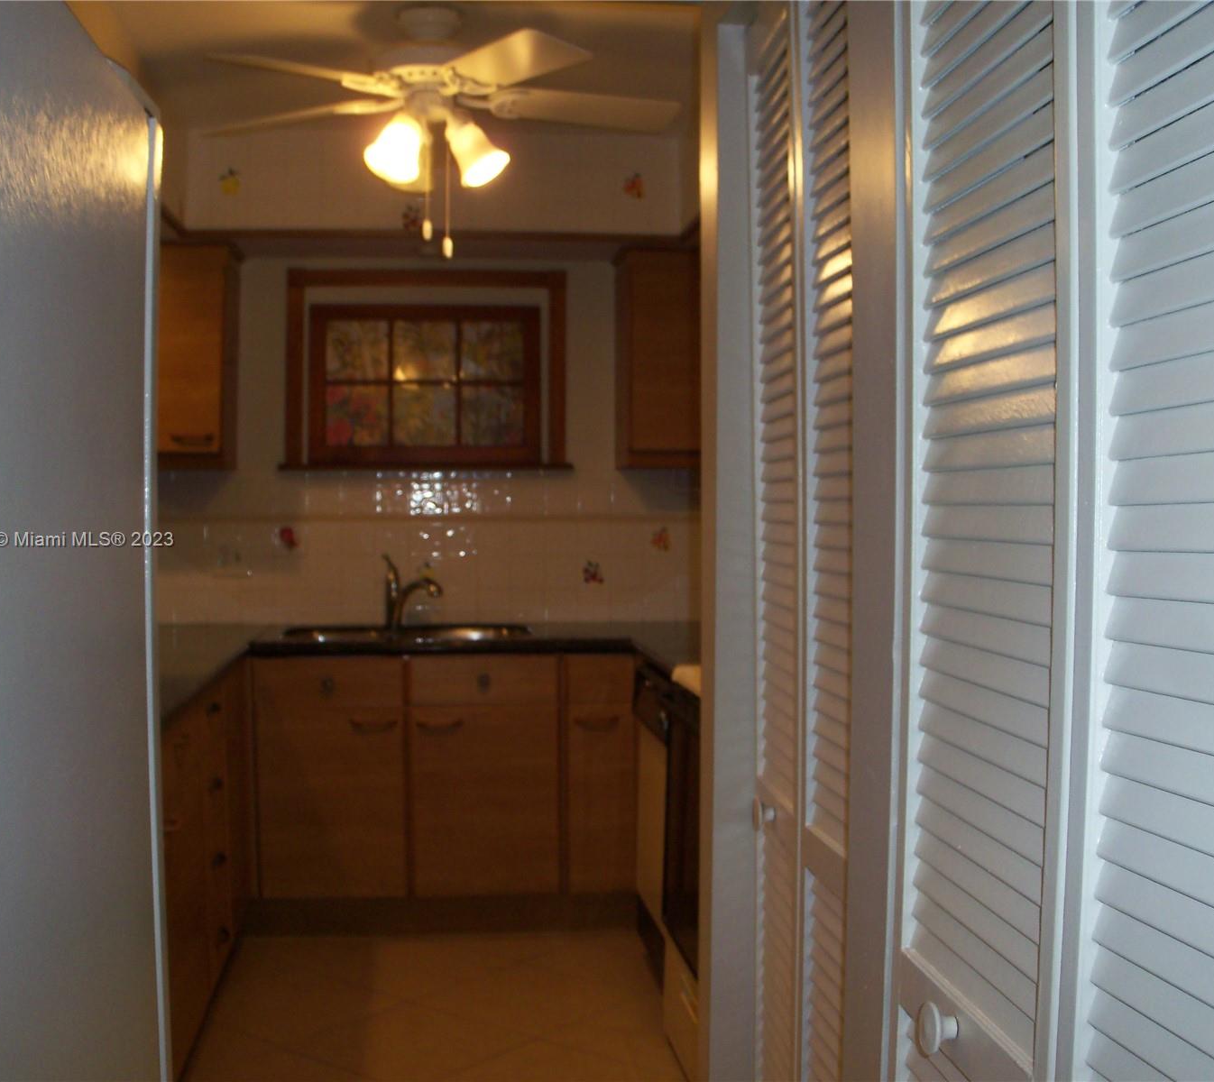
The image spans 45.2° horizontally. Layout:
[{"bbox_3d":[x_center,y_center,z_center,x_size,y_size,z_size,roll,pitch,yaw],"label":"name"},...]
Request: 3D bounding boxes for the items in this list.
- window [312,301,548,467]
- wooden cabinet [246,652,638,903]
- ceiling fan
[{"bbox_3d":[-0.657,-0.559,5.284,0.836,0.584,0.080,0,2,-7],"label":"window"},{"bbox_3d":[-0.544,0.730,4.879,1.217,0.782,0.600,0,2,-7],"label":"wooden cabinet"},{"bbox_3d":[-0.438,-1.088,3.579,1.260,0.438,1.240,0,2,-7],"label":"ceiling fan"}]

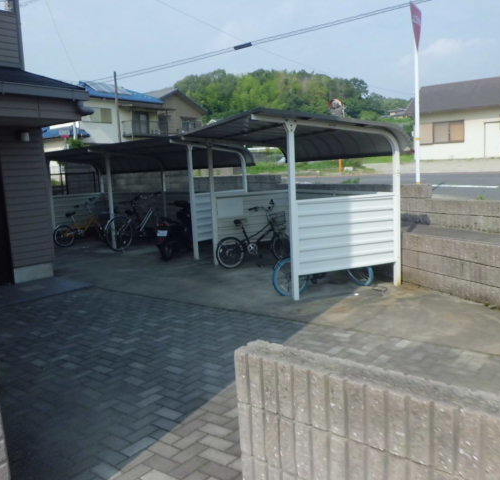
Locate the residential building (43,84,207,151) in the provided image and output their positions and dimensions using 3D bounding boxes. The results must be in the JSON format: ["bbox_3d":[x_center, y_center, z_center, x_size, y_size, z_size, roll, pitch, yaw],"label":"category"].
[{"bbox_3d":[-10.126,-8.463,39.056,9.000,7.700,13.500,4,9,41],"label":"residential building"}]

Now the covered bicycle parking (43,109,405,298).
[{"bbox_3d":[-1.332,-0.761,8.833,2.700,2.100,9.000,-8,9,-36],"label":"covered bicycle parking"}]

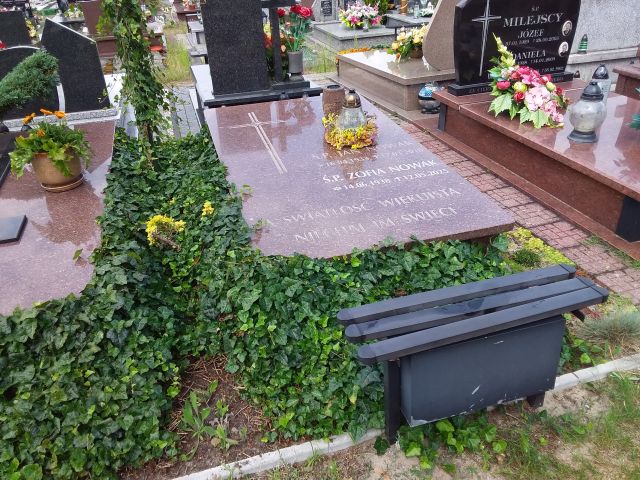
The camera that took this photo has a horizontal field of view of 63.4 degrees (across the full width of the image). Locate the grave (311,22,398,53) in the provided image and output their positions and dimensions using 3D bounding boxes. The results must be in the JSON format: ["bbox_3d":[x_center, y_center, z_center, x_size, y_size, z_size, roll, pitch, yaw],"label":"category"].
[{"bbox_3d":[0.520,-3.500,8.894,1.030,0.250,2.020,-11,30,-13],"label":"grave"}]

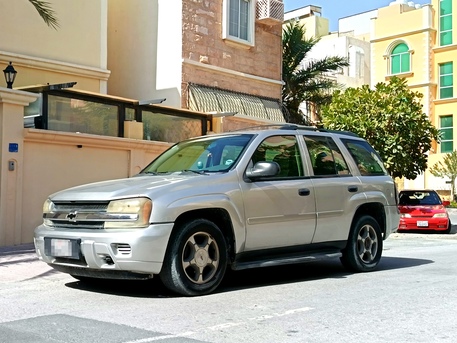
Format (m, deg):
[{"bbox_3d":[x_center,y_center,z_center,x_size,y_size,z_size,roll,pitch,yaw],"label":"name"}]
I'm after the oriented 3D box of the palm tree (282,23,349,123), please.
[{"bbox_3d":[1.936,-1.404,19.326,3.500,6.490,3.500,-3,-4,44],"label":"palm tree"}]

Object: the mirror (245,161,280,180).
[{"bbox_3d":[0.337,-0.017,6.348,0.290,0.195,0.200,-3,-4,44],"label":"mirror"}]

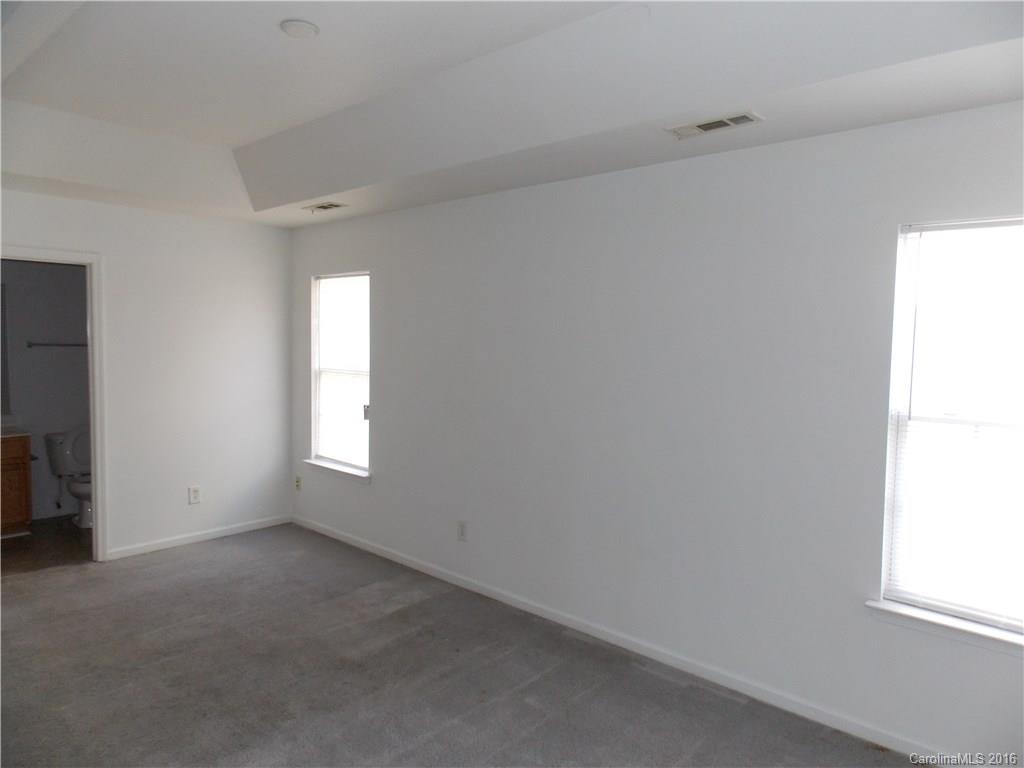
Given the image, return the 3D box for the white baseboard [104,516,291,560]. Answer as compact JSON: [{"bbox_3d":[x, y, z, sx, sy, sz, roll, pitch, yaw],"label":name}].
[{"bbox_3d":[-2.323,1.161,5.200,0.020,0.080,1.388,5,5,42],"label":"white baseboard"}]

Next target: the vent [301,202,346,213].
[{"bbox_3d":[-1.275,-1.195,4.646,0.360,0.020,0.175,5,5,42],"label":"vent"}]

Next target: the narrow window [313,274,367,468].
[{"bbox_3d":[-1.273,-0.090,5.170,0.766,1.461,0.090,5,5,42],"label":"narrow window"}]

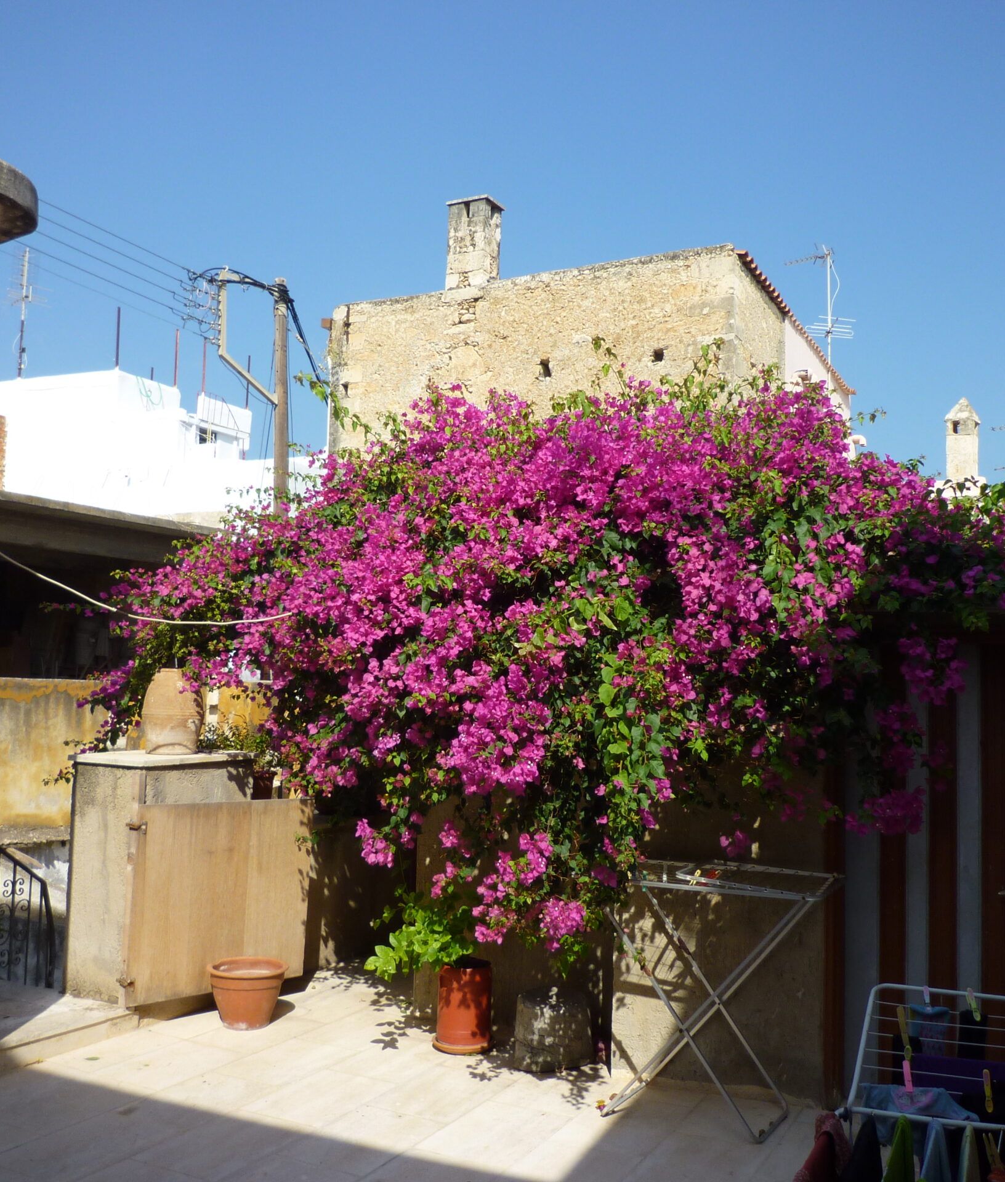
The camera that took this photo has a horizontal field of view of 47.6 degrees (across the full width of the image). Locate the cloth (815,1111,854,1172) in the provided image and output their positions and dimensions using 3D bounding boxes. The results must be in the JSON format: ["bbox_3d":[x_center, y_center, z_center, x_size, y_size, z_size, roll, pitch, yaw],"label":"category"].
[{"bbox_3d":[0.688,1.148,2.360,0.090,0.150,0.100,0,-5,22],"label":"cloth"}]

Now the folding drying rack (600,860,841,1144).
[{"bbox_3d":[0.865,1.703,4.807,1.050,0.987,0.500,-1,-5,28],"label":"folding drying rack"}]

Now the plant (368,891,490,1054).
[{"bbox_3d":[-0.344,1.845,5.522,0.580,0.727,0.480,2,-4,0],"label":"plant"}]

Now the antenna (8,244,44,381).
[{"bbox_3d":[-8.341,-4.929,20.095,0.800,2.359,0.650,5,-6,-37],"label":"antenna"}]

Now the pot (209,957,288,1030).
[{"bbox_3d":[-1.296,2.062,5.815,0.389,0.280,0.389,2,-4,0],"label":"pot"}]

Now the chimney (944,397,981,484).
[{"bbox_3d":[7.273,-2.385,18.000,0.470,1.360,0.470,-1,-5,34],"label":"chimney"}]

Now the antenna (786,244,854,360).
[{"bbox_3d":[4.909,-4.462,17.574,1.000,1.831,0.750,-2,-6,34],"label":"antenna"}]

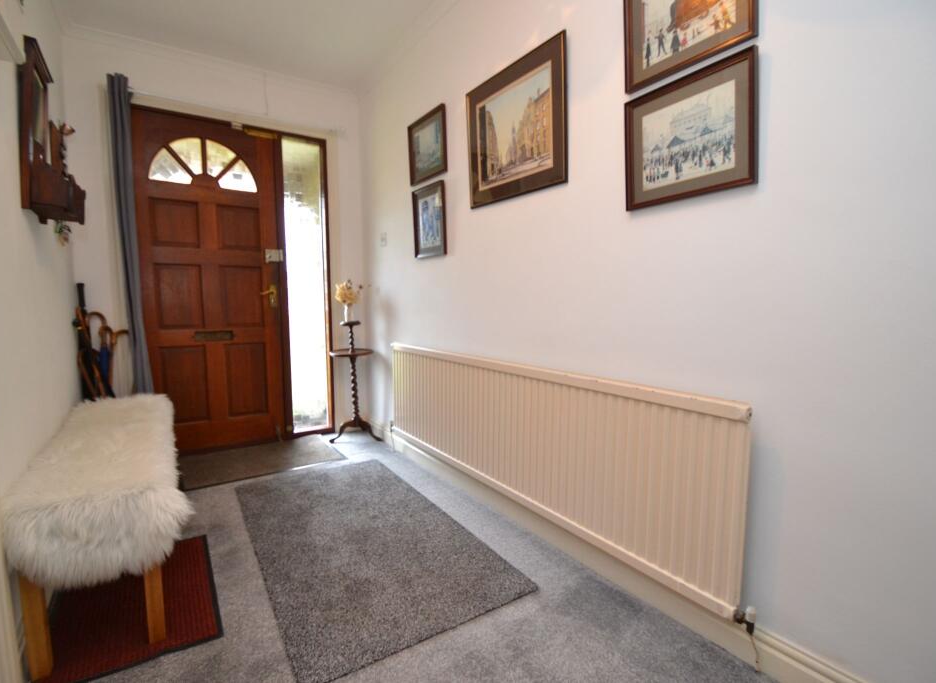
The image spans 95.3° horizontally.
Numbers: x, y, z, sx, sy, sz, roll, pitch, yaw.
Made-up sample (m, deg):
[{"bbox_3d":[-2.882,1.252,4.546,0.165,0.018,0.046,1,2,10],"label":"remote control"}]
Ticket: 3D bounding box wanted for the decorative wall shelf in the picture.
[{"bbox_3d":[-1.523,-0.698,1.569,0.127,0.565,0.410,-4,7,-36],"label":"decorative wall shelf"}]

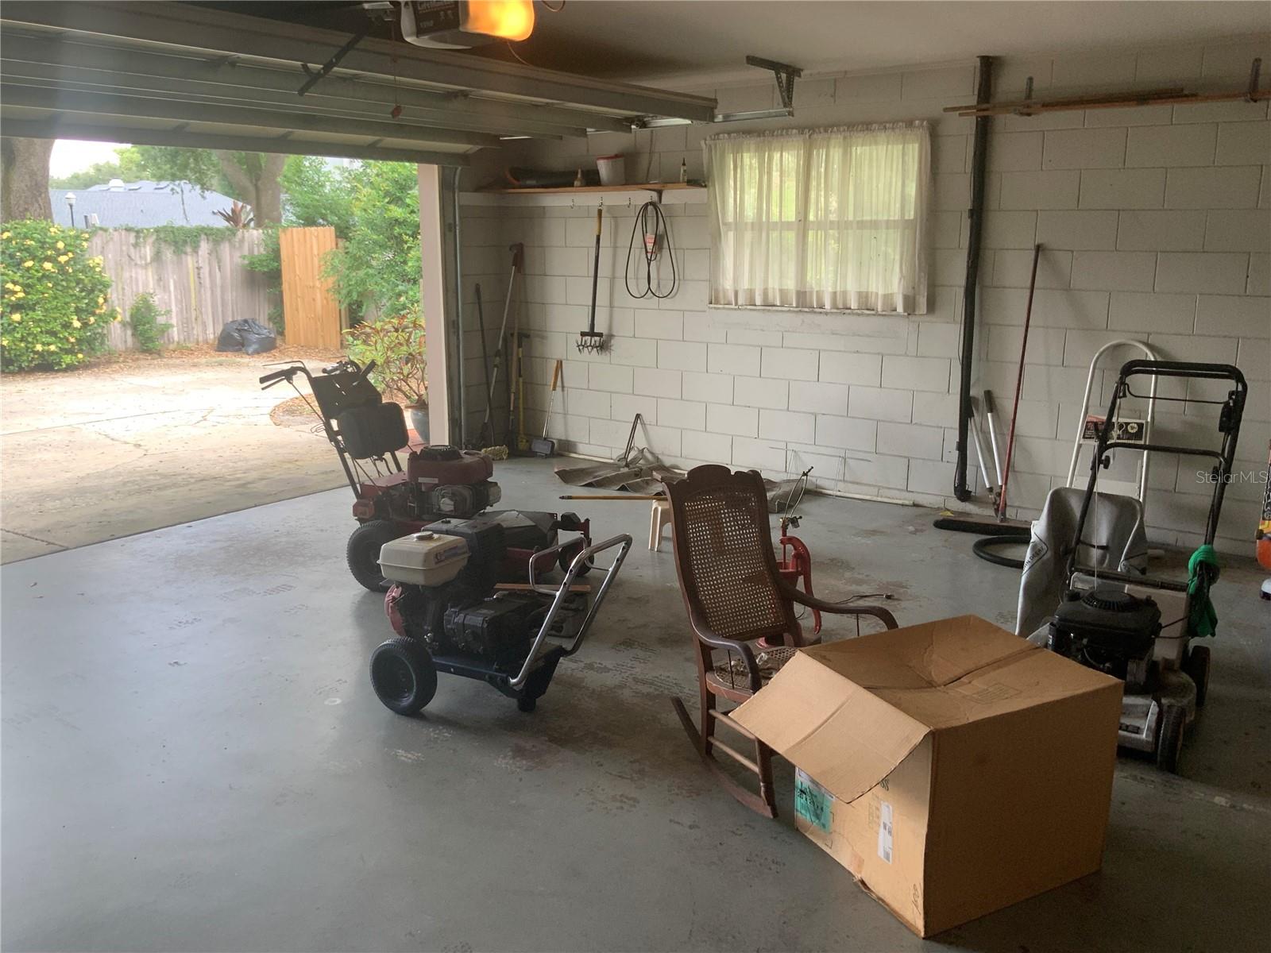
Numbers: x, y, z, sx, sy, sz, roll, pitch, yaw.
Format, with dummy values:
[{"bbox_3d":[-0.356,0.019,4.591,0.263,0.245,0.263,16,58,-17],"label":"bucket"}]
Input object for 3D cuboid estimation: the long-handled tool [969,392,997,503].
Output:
[{"bbox_3d":[1.969,-0.157,6.033,0.045,0.620,0.045,-12,1,38],"label":"long-handled tool"}]

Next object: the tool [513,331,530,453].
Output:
[{"bbox_3d":[-0.856,-0.615,7.838,0.160,0.880,0.100,9,15,35],"label":"tool"}]

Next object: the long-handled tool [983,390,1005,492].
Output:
[{"bbox_3d":[2.020,-0.191,5.988,0.045,0.600,0.045,-6,5,38],"label":"long-handled tool"}]

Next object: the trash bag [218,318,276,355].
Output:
[{"bbox_3d":[-5.656,-2.056,15.450,0.850,0.480,0.700,-3,12,-18],"label":"trash bag"}]

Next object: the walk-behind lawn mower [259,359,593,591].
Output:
[{"bbox_3d":[-0.964,-0.024,4.914,1.480,0.980,0.760,4,12,16],"label":"walk-behind lawn mower"}]

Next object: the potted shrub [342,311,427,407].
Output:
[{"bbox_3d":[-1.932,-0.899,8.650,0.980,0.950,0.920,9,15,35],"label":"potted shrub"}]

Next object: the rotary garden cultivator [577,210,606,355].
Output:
[{"bbox_3d":[-0.281,-1.367,7.476,0.260,1.010,0.110,15,18,34],"label":"rotary garden cultivator"}]

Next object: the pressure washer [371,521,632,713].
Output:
[{"bbox_3d":[-0.393,0.448,3.481,0.800,0.630,0.660,9,15,35],"label":"pressure washer"}]

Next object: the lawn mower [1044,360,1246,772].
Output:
[{"bbox_3d":[1.709,0.220,3.629,0.590,1.030,1.500,9,15,35],"label":"lawn mower"}]

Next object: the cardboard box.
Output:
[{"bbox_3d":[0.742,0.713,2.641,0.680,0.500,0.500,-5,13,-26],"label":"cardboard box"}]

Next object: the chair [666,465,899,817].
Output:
[{"bbox_3d":[0.380,0.425,3.034,0.540,0.870,0.640,-7,14,-32],"label":"chair"}]

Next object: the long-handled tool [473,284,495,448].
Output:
[{"bbox_3d":[-1.088,-0.788,7.819,0.033,1.240,0.033,9,20,35],"label":"long-handled tool"}]

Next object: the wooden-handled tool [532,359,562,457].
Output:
[{"bbox_3d":[-0.615,-0.507,7.824,0.190,0.740,0.080,10,-3,35],"label":"wooden-handled tool"}]

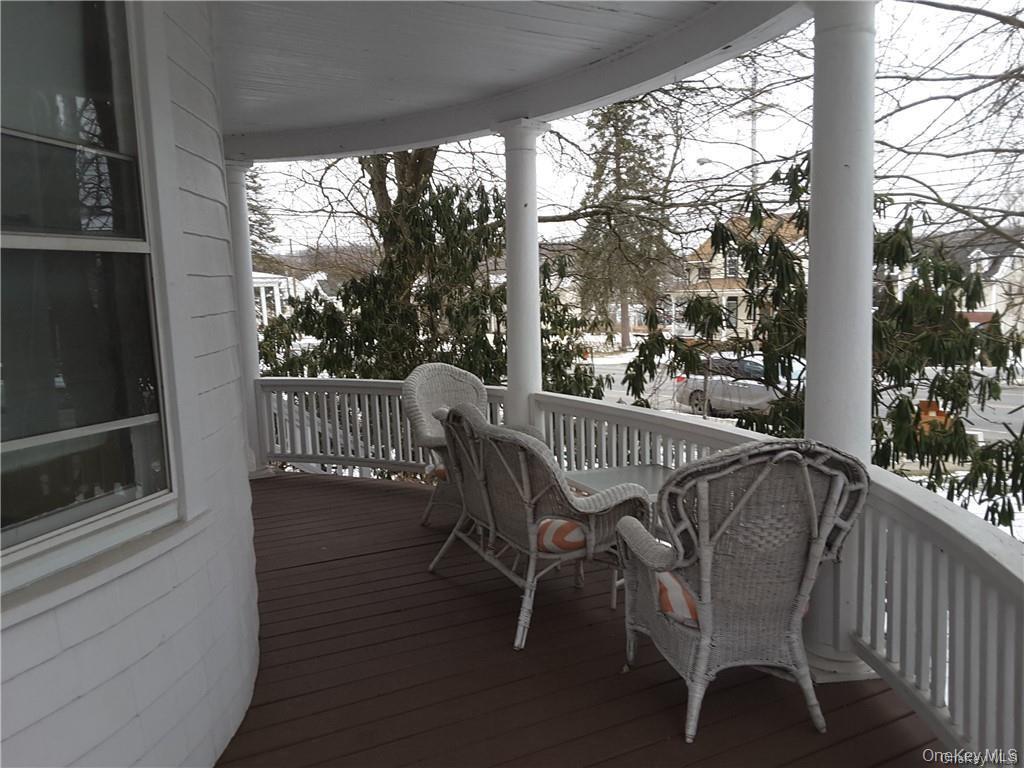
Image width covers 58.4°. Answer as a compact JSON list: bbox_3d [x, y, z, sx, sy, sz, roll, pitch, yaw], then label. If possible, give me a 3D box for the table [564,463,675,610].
[{"bbox_3d":[0.575,0.690,4.258,0.463,0.493,0.621,-4,6,-14],"label":"table"}]

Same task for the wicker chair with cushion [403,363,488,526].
[{"bbox_3d":[-0.193,0.364,5.470,0.730,0.946,0.730,-7,8,-39],"label":"wicker chair with cushion"}]

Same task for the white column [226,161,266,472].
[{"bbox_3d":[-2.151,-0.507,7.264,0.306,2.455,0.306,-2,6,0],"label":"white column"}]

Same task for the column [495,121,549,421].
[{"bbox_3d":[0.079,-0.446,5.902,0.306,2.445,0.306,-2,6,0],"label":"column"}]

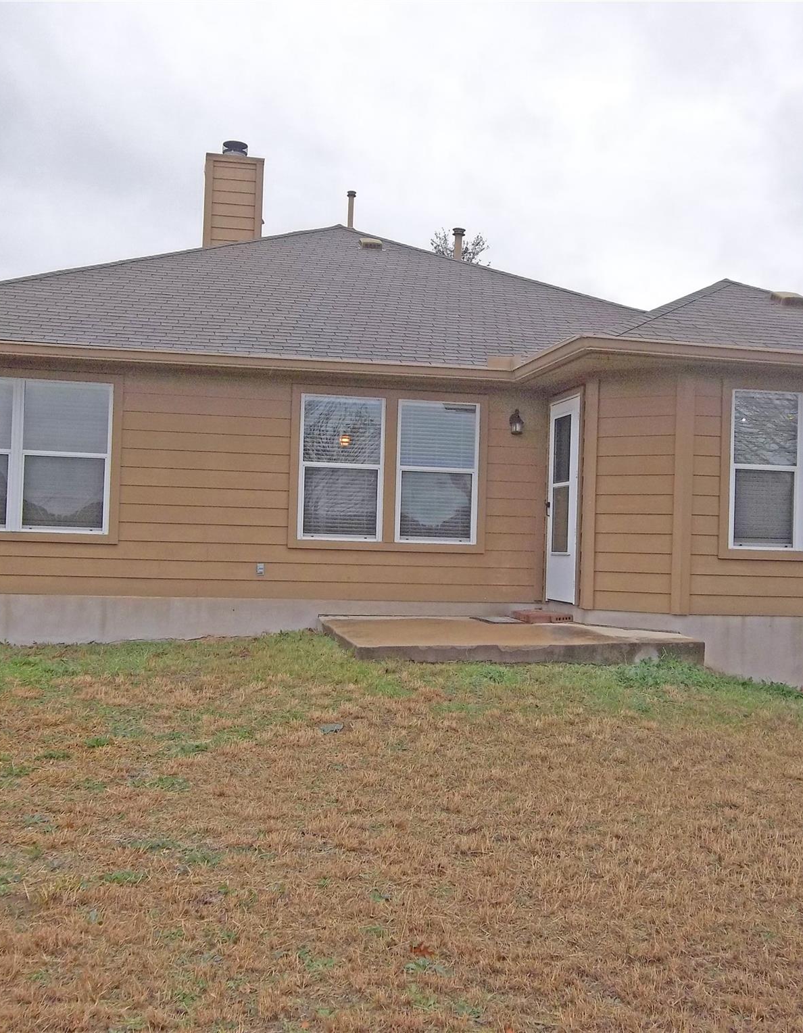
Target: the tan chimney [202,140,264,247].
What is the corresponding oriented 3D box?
[{"bbox_3d":[-2.569,-4.552,16.368,0.860,1.592,0.824,2,-2,-12],"label":"tan chimney"}]

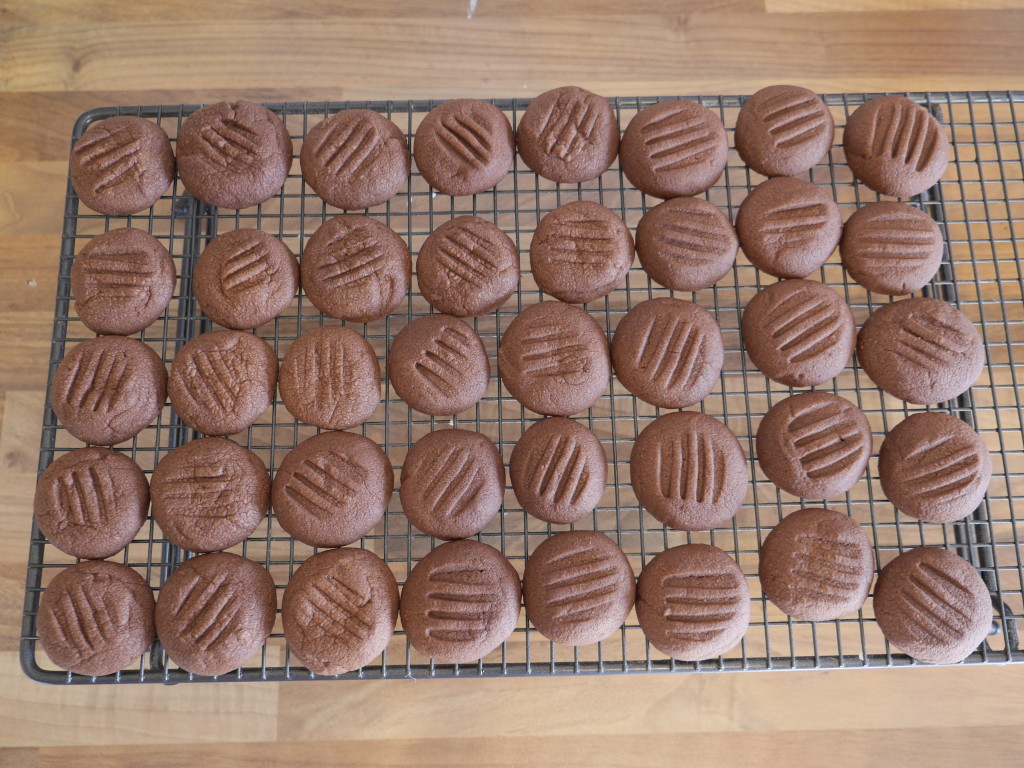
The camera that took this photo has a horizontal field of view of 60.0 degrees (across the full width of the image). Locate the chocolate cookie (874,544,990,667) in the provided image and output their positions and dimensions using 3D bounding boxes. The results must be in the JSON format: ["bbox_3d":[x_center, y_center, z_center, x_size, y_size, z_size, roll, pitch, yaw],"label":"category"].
[{"bbox_3d":[0.175,0.092,0.370,0.048,0.014,0.048,-1,77,-1],"label":"chocolate cookie"}]

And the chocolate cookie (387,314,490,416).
[{"bbox_3d":[-0.033,-0.009,0.391,0.046,0.014,0.046,-1,77,-1],"label":"chocolate cookie"}]

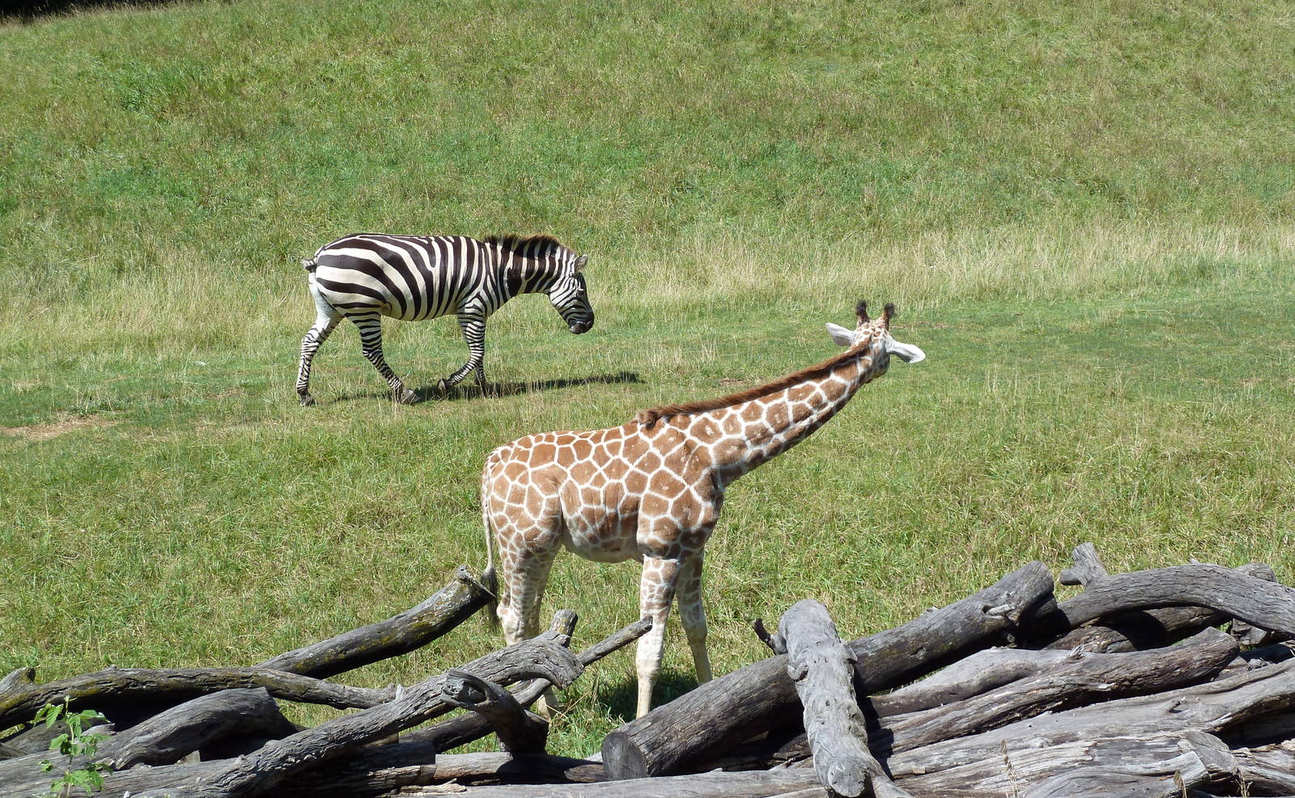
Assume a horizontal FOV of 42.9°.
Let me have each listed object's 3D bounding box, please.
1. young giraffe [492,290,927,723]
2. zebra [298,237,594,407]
[{"bbox_3d":[0.204,0.587,7.171,1.884,1.996,0.500,-1,11,9],"label":"young giraffe"},{"bbox_3d":[-1.614,-0.658,13.028,2.367,1.343,0.500,-3,11,-4],"label":"zebra"}]

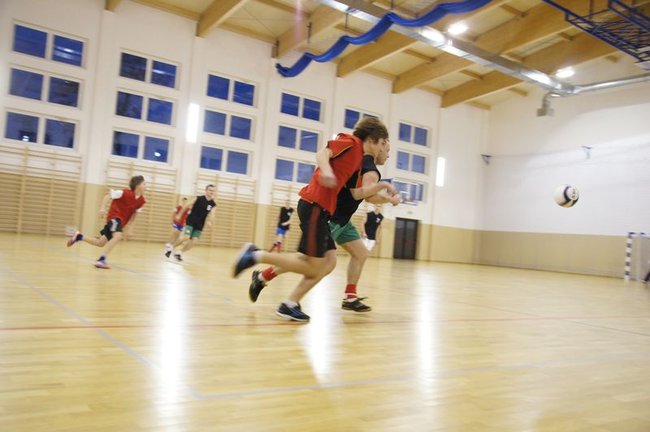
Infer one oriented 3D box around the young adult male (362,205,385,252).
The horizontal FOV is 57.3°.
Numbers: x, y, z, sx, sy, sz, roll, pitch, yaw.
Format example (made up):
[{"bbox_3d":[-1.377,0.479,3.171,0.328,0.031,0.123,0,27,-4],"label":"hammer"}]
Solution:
[{"bbox_3d":[1.101,0.496,14.400,0.580,1.740,0.500,6,-2,-25],"label":"young adult male"}]

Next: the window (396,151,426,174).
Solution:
[{"bbox_3d":[4.593,-2.868,31.672,2.250,0.970,0.140,6,-3,-36],"label":"window"}]

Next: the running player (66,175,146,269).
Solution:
[{"bbox_3d":[-3.031,0.057,8.258,0.950,1.310,0.570,4,-2,18],"label":"running player"}]

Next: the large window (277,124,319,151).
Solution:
[{"bbox_3d":[-1.233,-3.593,27.938,2.296,0.965,0.150,6,-3,-36],"label":"large window"}]

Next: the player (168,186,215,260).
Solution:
[{"bbox_3d":[-2.590,0.146,11.635,0.750,1.480,0.580,3,-3,37],"label":"player"}]

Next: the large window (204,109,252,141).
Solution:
[{"bbox_3d":[-4.101,-3.851,25.314,2.250,0.970,0.140,6,-3,-36],"label":"large window"}]

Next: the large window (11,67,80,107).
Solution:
[{"bbox_3d":[-10.067,-4.593,21.405,2.296,0.965,0.150,6,-3,-36],"label":"large window"}]

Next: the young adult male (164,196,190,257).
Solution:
[{"bbox_3d":[-4.510,0.235,18.200,0.620,1.570,0.650,6,-2,-32],"label":"young adult male"}]

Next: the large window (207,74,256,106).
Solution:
[{"bbox_3d":[-3.973,-5.350,25.370,2.250,0.970,0.140,6,-3,-36],"label":"large window"}]

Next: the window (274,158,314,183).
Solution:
[{"bbox_3d":[-1.360,-2.067,27.875,2.296,0.965,0.150,6,-3,-36],"label":"window"}]

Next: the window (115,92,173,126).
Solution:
[{"bbox_3d":[-7.123,-4.259,23.582,2.296,0.965,0.150,6,-3,-36],"label":"window"}]

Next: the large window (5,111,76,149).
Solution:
[{"bbox_3d":[-10.026,-3.009,21.020,2.250,0.970,0.140,6,-3,-36],"label":"large window"}]

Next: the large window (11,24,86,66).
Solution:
[{"bbox_3d":[-9.940,-6.119,21.467,2.296,0.965,0.150,6,-3,-36],"label":"large window"}]

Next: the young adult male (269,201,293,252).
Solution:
[{"bbox_3d":[-1.376,0.398,18.200,0.600,1.700,0.580,3,-3,45],"label":"young adult male"}]

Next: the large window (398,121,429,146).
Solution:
[{"bbox_3d":[4.721,-4.366,31.728,2.250,0.970,0.140,6,-3,-36],"label":"large window"}]

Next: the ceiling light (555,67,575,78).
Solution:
[{"bbox_3d":[11.241,-6.721,27.878,0.450,0.200,0.900,6,-3,-36],"label":"ceiling light"}]

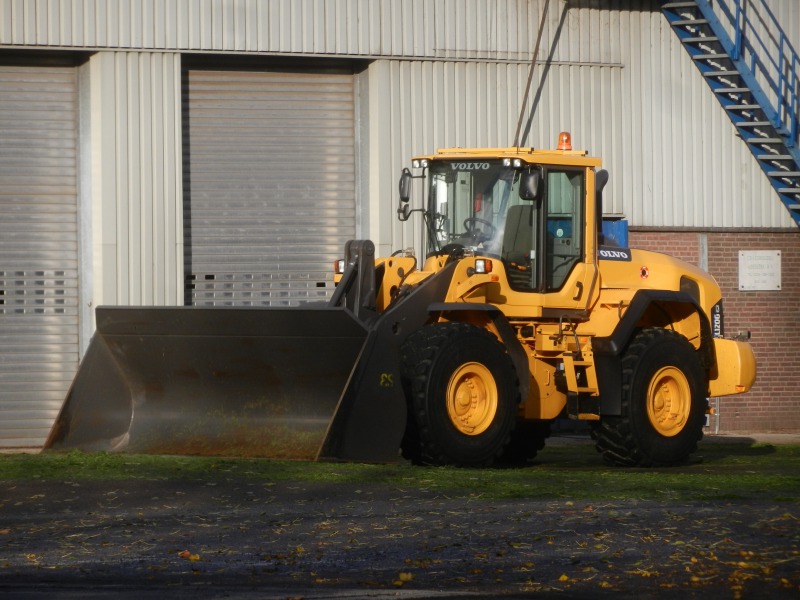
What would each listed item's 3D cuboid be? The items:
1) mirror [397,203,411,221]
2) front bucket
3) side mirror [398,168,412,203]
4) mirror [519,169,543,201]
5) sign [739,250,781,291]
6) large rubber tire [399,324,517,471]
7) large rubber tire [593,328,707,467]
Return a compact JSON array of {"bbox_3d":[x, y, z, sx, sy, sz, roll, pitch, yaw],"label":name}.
[{"bbox_3d":[0.025,-0.973,74.578,0.090,0.190,0.190,1,-1,-28],"label":"mirror"},{"bbox_3d":[-1.841,0.885,71.394,4.050,1.600,1.420,0,-1,45],"label":"front bucket"},{"bbox_3d":[0.060,-1.260,74.588,0.090,0.360,0.230,1,-1,-28],"label":"side mirror"},{"bbox_3d":[1.419,-1.251,73.407,0.230,0.350,0.090,0,-1,21],"label":"mirror"},{"bbox_3d":[4.446,-0.367,83.300,0.025,0.495,0.800,-1,-1,43],"label":"sign"},{"bbox_3d":[0.576,1.024,72.393,0.600,1.550,1.580,0,-1,45],"label":"large rubber tire"},{"bbox_3d":[2.765,1.084,74.780,0.600,1.550,1.580,0,-1,41],"label":"large rubber tire"}]

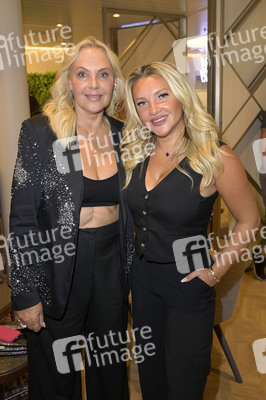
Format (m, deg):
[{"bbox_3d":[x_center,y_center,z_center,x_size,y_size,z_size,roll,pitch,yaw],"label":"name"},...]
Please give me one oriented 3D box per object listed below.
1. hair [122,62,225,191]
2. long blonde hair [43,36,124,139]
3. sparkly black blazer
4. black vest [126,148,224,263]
[{"bbox_3d":[0.132,-0.226,1.100,0.300,0.380,0.250,-9,11,13],"label":"hair"},{"bbox_3d":[-0.159,-0.360,1.140,0.260,0.330,0.250,-2,10,-6],"label":"long blonde hair"},{"bbox_3d":[-0.208,0.051,1.210,0.450,0.700,0.300,-5,11,-19],"label":"sparkly black blazer"},{"bbox_3d":[0.139,0.008,1.160,0.340,0.400,0.250,4,11,27],"label":"black vest"}]

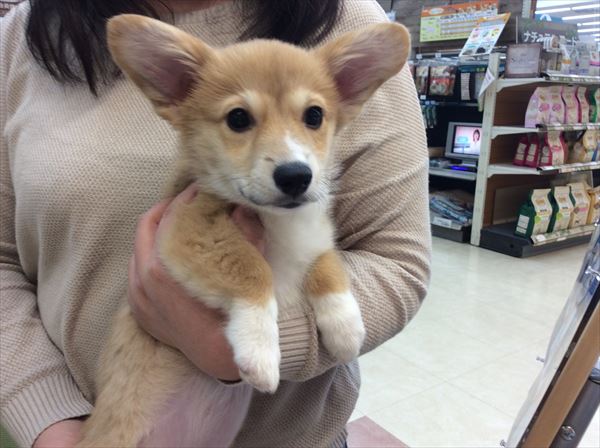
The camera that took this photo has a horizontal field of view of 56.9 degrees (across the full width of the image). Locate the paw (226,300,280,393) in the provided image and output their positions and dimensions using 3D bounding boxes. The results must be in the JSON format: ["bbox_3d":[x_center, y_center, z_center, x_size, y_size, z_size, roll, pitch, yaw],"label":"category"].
[{"bbox_3d":[-0.036,0.094,0.425,0.037,0.064,0.038,-6,13,-5],"label":"paw"}]

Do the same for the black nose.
[{"bbox_3d":[-0.005,-0.033,0.405,0.027,0.024,0.020,-1,13,-12],"label":"black nose"}]

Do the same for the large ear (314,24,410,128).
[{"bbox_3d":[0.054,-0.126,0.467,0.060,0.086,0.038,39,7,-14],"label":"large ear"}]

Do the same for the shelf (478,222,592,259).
[{"bbox_3d":[1.936,0.090,4.452,1.060,0.135,0.380,-8,16,-35],"label":"shelf"}]

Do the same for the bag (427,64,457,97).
[{"bbox_3d":[1.164,-1.160,4.492,0.080,0.235,0.200,-8,16,-35],"label":"bag"}]

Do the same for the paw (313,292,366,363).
[{"bbox_3d":[0.031,0.081,0.440,0.037,0.050,0.038,-1,13,-9],"label":"paw"}]

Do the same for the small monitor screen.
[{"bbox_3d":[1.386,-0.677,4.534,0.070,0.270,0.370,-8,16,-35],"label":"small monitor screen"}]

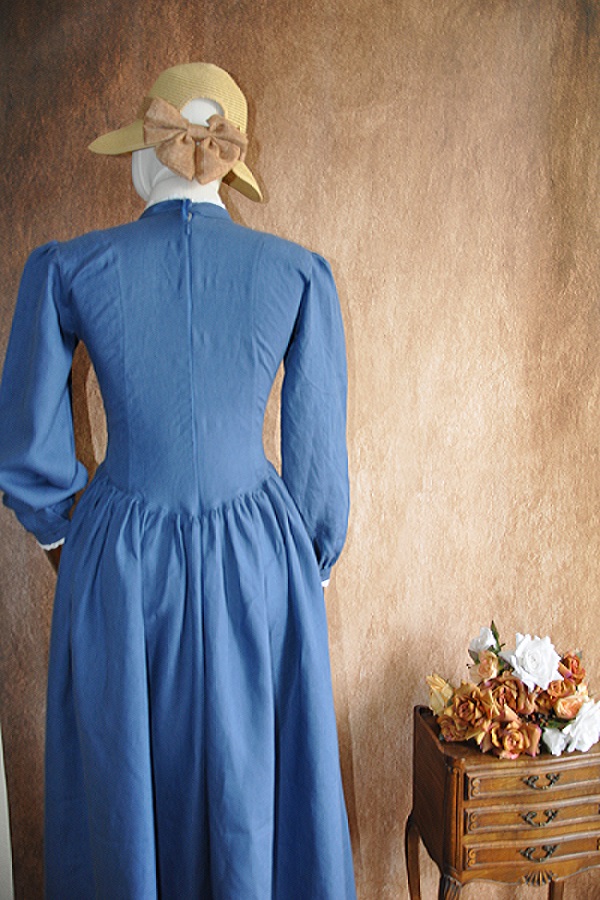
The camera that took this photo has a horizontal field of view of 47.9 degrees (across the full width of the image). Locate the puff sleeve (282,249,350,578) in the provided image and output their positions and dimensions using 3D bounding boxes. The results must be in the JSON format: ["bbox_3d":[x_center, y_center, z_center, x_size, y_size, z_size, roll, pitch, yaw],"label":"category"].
[{"bbox_3d":[0.030,-0.049,1.245,0.120,0.600,0.180,-2,8,-14],"label":"puff sleeve"}]

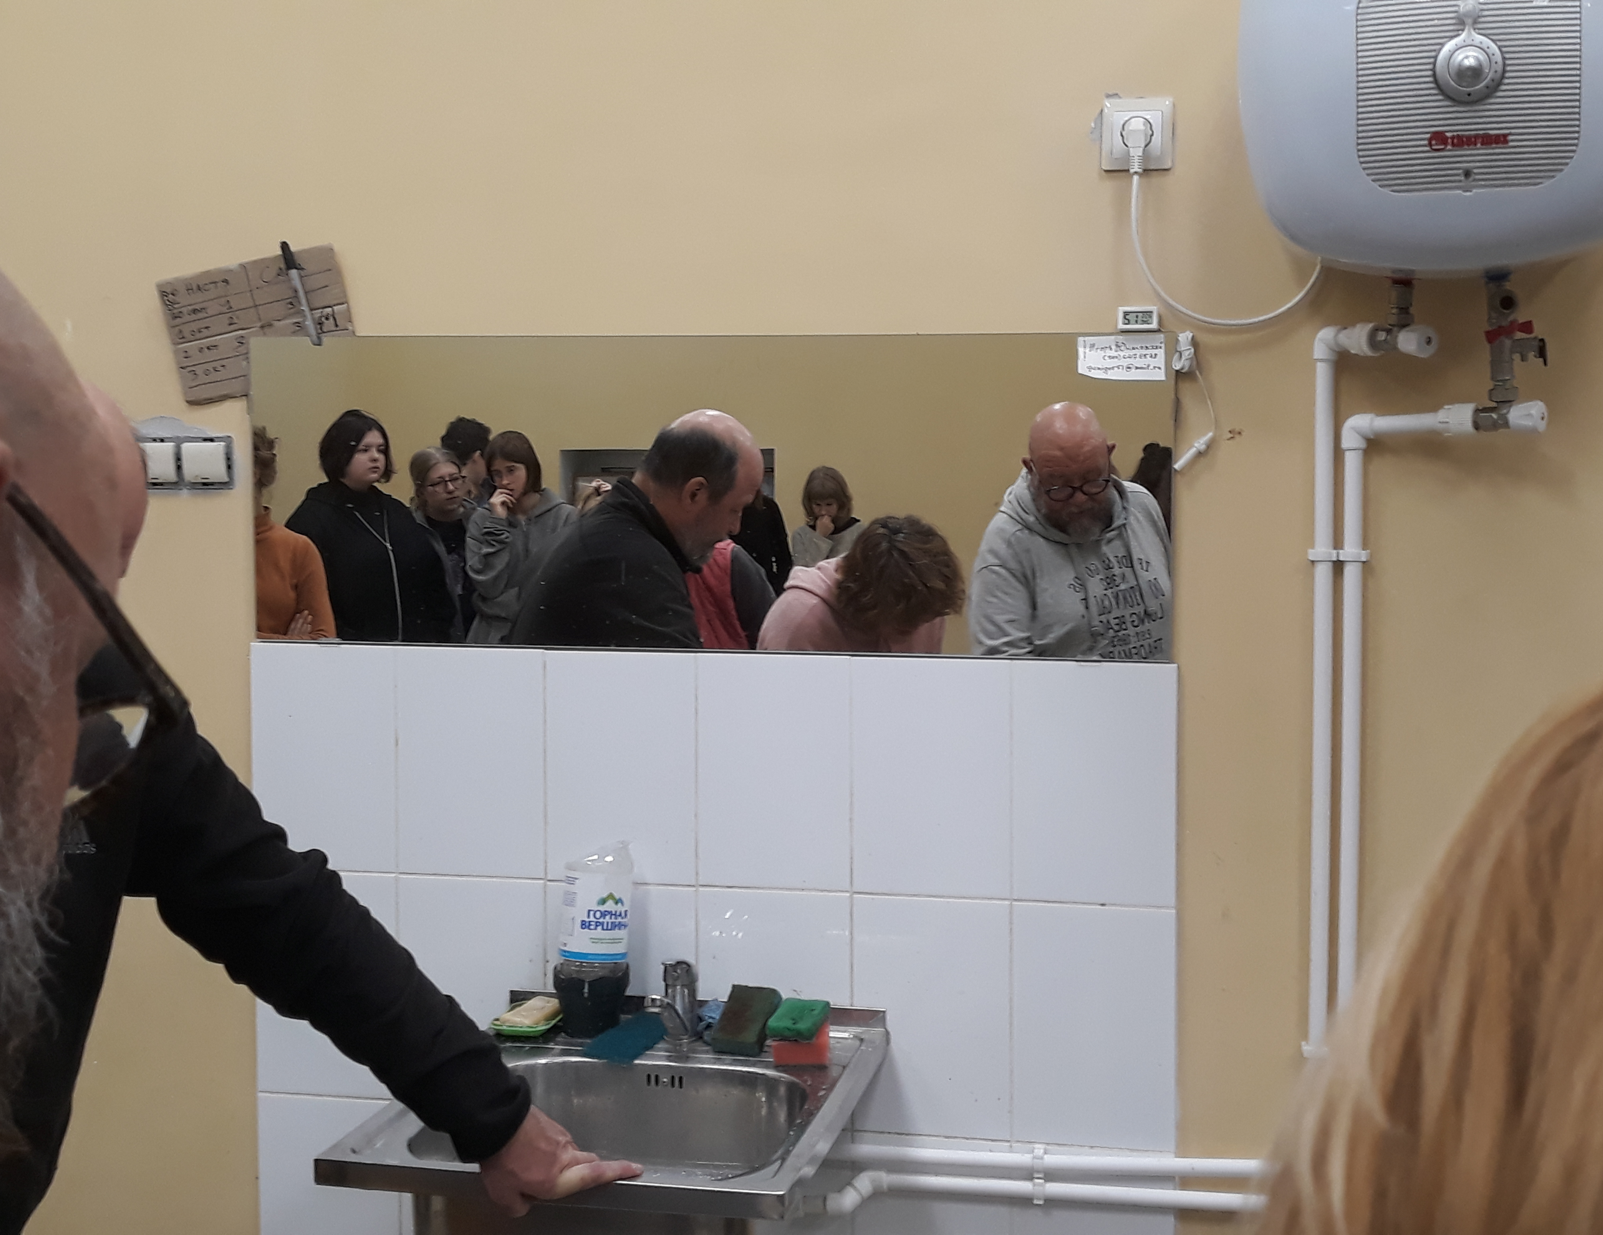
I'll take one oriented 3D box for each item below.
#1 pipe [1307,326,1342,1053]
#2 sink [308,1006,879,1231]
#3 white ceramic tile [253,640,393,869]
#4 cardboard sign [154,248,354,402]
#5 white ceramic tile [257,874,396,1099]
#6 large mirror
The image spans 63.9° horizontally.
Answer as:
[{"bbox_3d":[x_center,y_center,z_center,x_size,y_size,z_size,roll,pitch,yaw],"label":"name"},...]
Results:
[{"bbox_3d":[0.619,0.107,1.529,0.025,0.900,0.025,0,2,8],"label":"pipe"},{"bbox_3d":[-0.193,0.588,1.434,0.488,0.182,0.440,1,2,12],"label":"sink"},{"bbox_3d":[-0.630,0.188,1.703,0.198,0.298,0.009,1,2,7],"label":"white ceramic tile"},{"bbox_3d":[-0.726,-0.392,1.718,0.262,0.170,0.006,-12,0,8],"label":"cardboard sign"},{"bbox_3d":[-0.633,0.487,1.713,0.198,0.298,0.009,1,2,7],"label":"white ceramic tile"},{"bbox_3d":[-0.141,-0.155,1.641,1.200,0.400,0.008,1,2,8],"label":"large mirror"}]

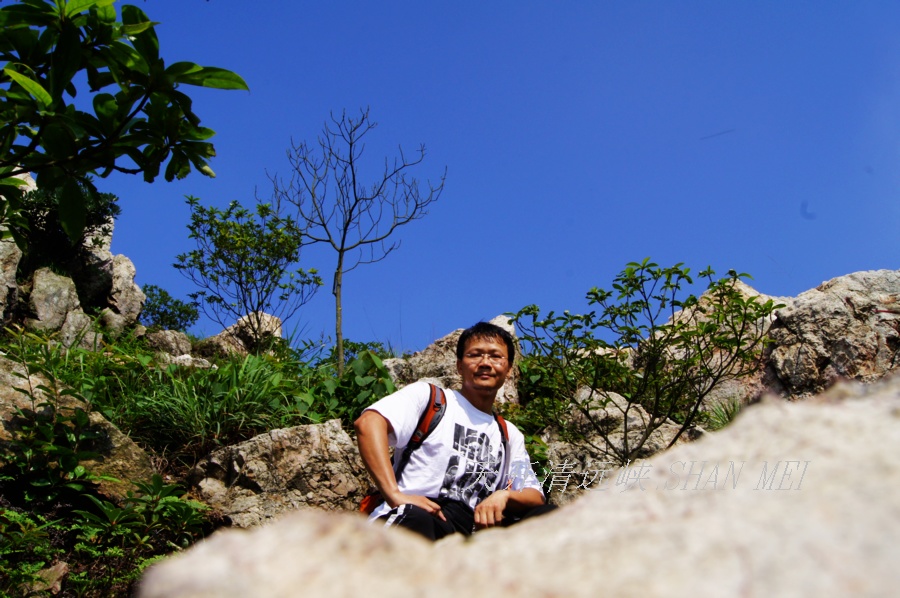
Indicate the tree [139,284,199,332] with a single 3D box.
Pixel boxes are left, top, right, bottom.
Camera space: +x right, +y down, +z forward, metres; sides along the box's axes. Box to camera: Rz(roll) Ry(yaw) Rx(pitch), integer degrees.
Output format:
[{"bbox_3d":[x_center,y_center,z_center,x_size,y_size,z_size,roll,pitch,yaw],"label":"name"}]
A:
[{"bbox_3d":[-3.416,0.127,10.000,0.728,0.589,0.700,0,-11,0],"label":"tree"}]

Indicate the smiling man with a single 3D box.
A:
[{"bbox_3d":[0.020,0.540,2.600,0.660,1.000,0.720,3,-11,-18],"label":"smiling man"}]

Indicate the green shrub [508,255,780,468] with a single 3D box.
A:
[{"bbox_3d":[0.935,0.319,3.900,1.220,0.980,1.000,0,-10,0],"label":"green shrub"}]

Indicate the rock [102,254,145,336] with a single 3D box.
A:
[{"bbox_3d":[-3.249,-0.035,8.200,0.418,0.791,0.500,0,-11,0],"label":"rock"}]

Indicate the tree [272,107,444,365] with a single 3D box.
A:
[{"bbox_3d":[-0.655,-0.397,5.900,1.231,1.933,1.150,0,-11,0],"label":"tree"}]

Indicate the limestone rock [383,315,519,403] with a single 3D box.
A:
[{"bbox_3d":[0.003,0.351,4.700,0.776,0.509,0.600,0,-11,0],"label":"limestone rock"}]

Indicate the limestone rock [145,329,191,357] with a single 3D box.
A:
[{"bbox_3d":[-2.553,0.405,7.500,0.419,0.265,0.350,0,-11,0],"label":"limestone rock"}]

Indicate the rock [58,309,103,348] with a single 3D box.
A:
[{"bbox_3d":[-3.452,0.285,7.700,0.411,0.381,0.380,0,-11,0],"label":"rock"}]

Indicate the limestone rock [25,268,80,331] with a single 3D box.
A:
[{"bbox_3d":[-3.859,0.024,8.000,0.544,0.621,0.500,0,-11,0],"label":"limestone rock"}]

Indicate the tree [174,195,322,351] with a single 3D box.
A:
[{"bbox_3d":[-1.589,-0.201,6.500,1.167,1.246,1.050,0,-11,0],"label":"tree"}]

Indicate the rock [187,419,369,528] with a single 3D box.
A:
[{"bbox_3d":[-0.671,0.707,3.300,0.769,0.443,0.550,0,-11,0],"label":"rock"}]

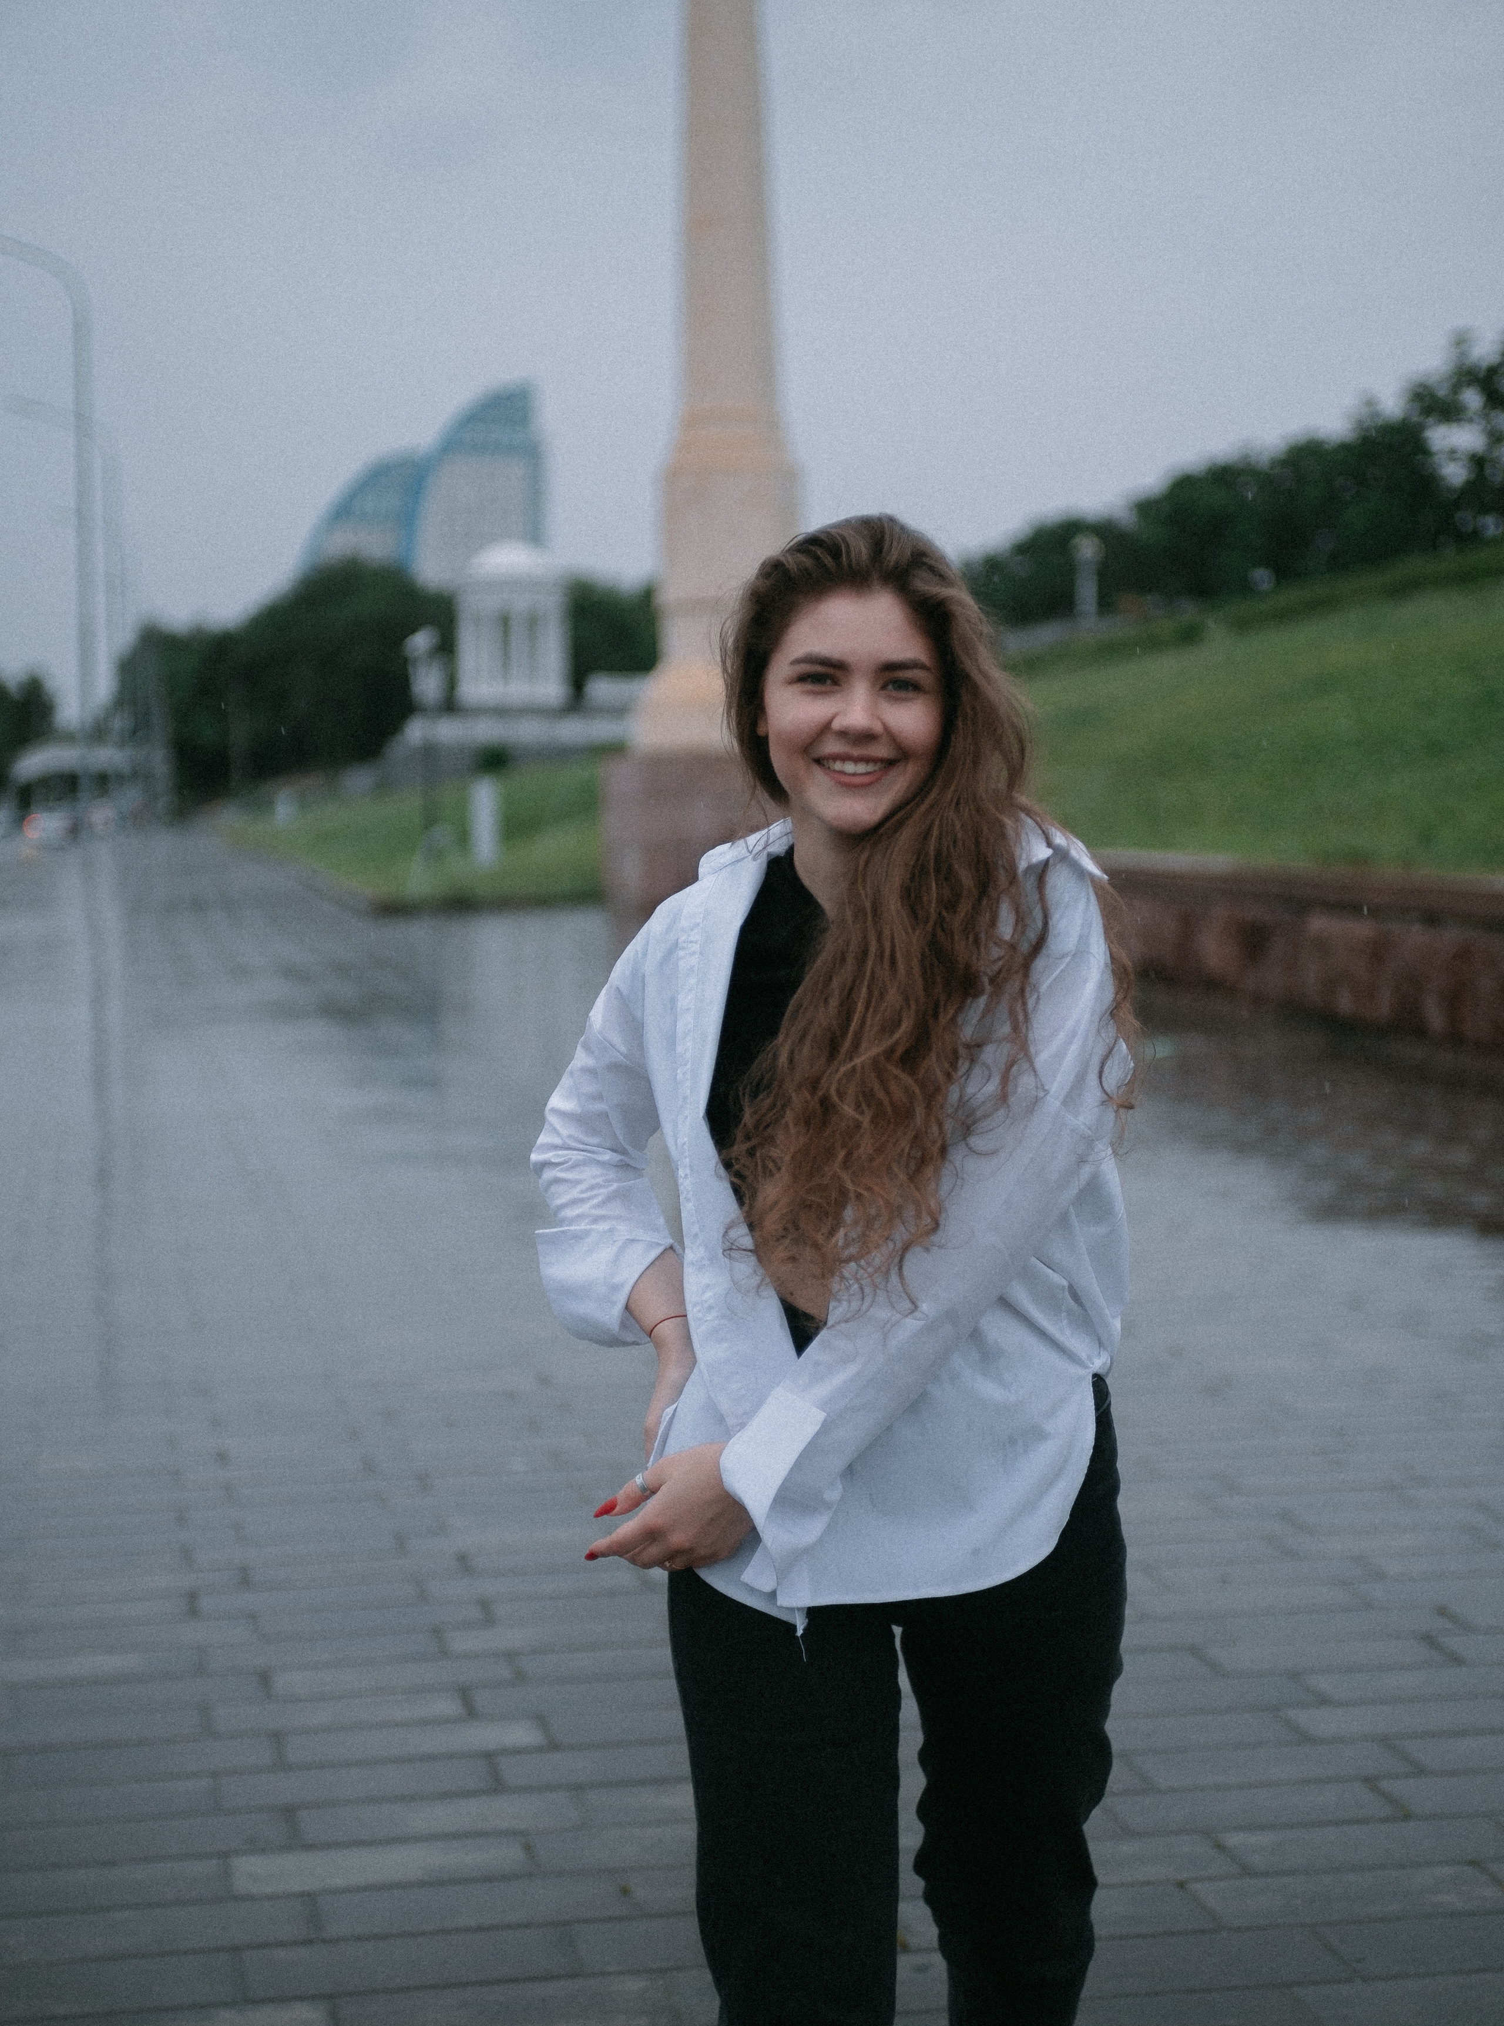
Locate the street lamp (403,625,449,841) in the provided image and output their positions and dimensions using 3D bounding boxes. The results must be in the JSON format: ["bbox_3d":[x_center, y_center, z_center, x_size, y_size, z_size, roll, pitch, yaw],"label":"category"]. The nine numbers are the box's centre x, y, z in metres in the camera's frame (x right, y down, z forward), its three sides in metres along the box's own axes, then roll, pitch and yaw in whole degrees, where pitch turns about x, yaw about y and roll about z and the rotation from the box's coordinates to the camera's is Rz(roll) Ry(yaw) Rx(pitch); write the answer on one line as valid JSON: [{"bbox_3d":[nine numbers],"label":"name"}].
[{"bbox_3d":[-4.911,-4.179,50.000,0.620,3.250,0.620,-1,4,-6],"label":"street lamp"}]

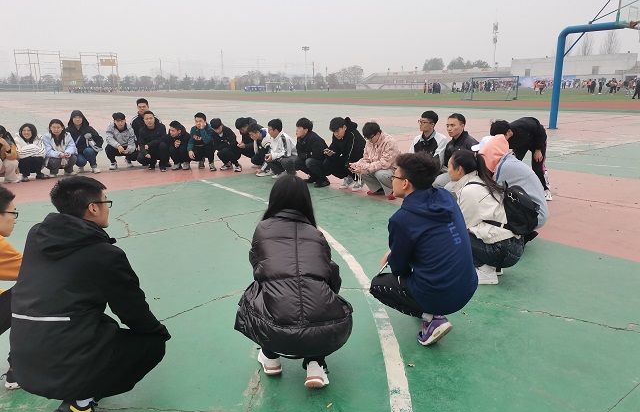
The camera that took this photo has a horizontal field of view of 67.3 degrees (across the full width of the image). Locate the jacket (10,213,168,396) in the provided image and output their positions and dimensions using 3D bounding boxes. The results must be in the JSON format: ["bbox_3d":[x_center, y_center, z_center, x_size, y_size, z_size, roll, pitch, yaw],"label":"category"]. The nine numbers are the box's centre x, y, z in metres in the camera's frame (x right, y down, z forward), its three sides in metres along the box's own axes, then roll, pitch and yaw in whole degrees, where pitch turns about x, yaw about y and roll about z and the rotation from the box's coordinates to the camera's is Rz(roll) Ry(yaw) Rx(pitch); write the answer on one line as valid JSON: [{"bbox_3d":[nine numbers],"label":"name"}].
[{"bbox_3d":[-0.879,0.348,1.850,0.490,0.620,0.480,-13,18,-40],"label":"jacket"}]

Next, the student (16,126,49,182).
[{"bbox_3d":[-4.506,-0.864,7.578,0.500,0.858,0.620,-12,18,-39],"label":"student"}]

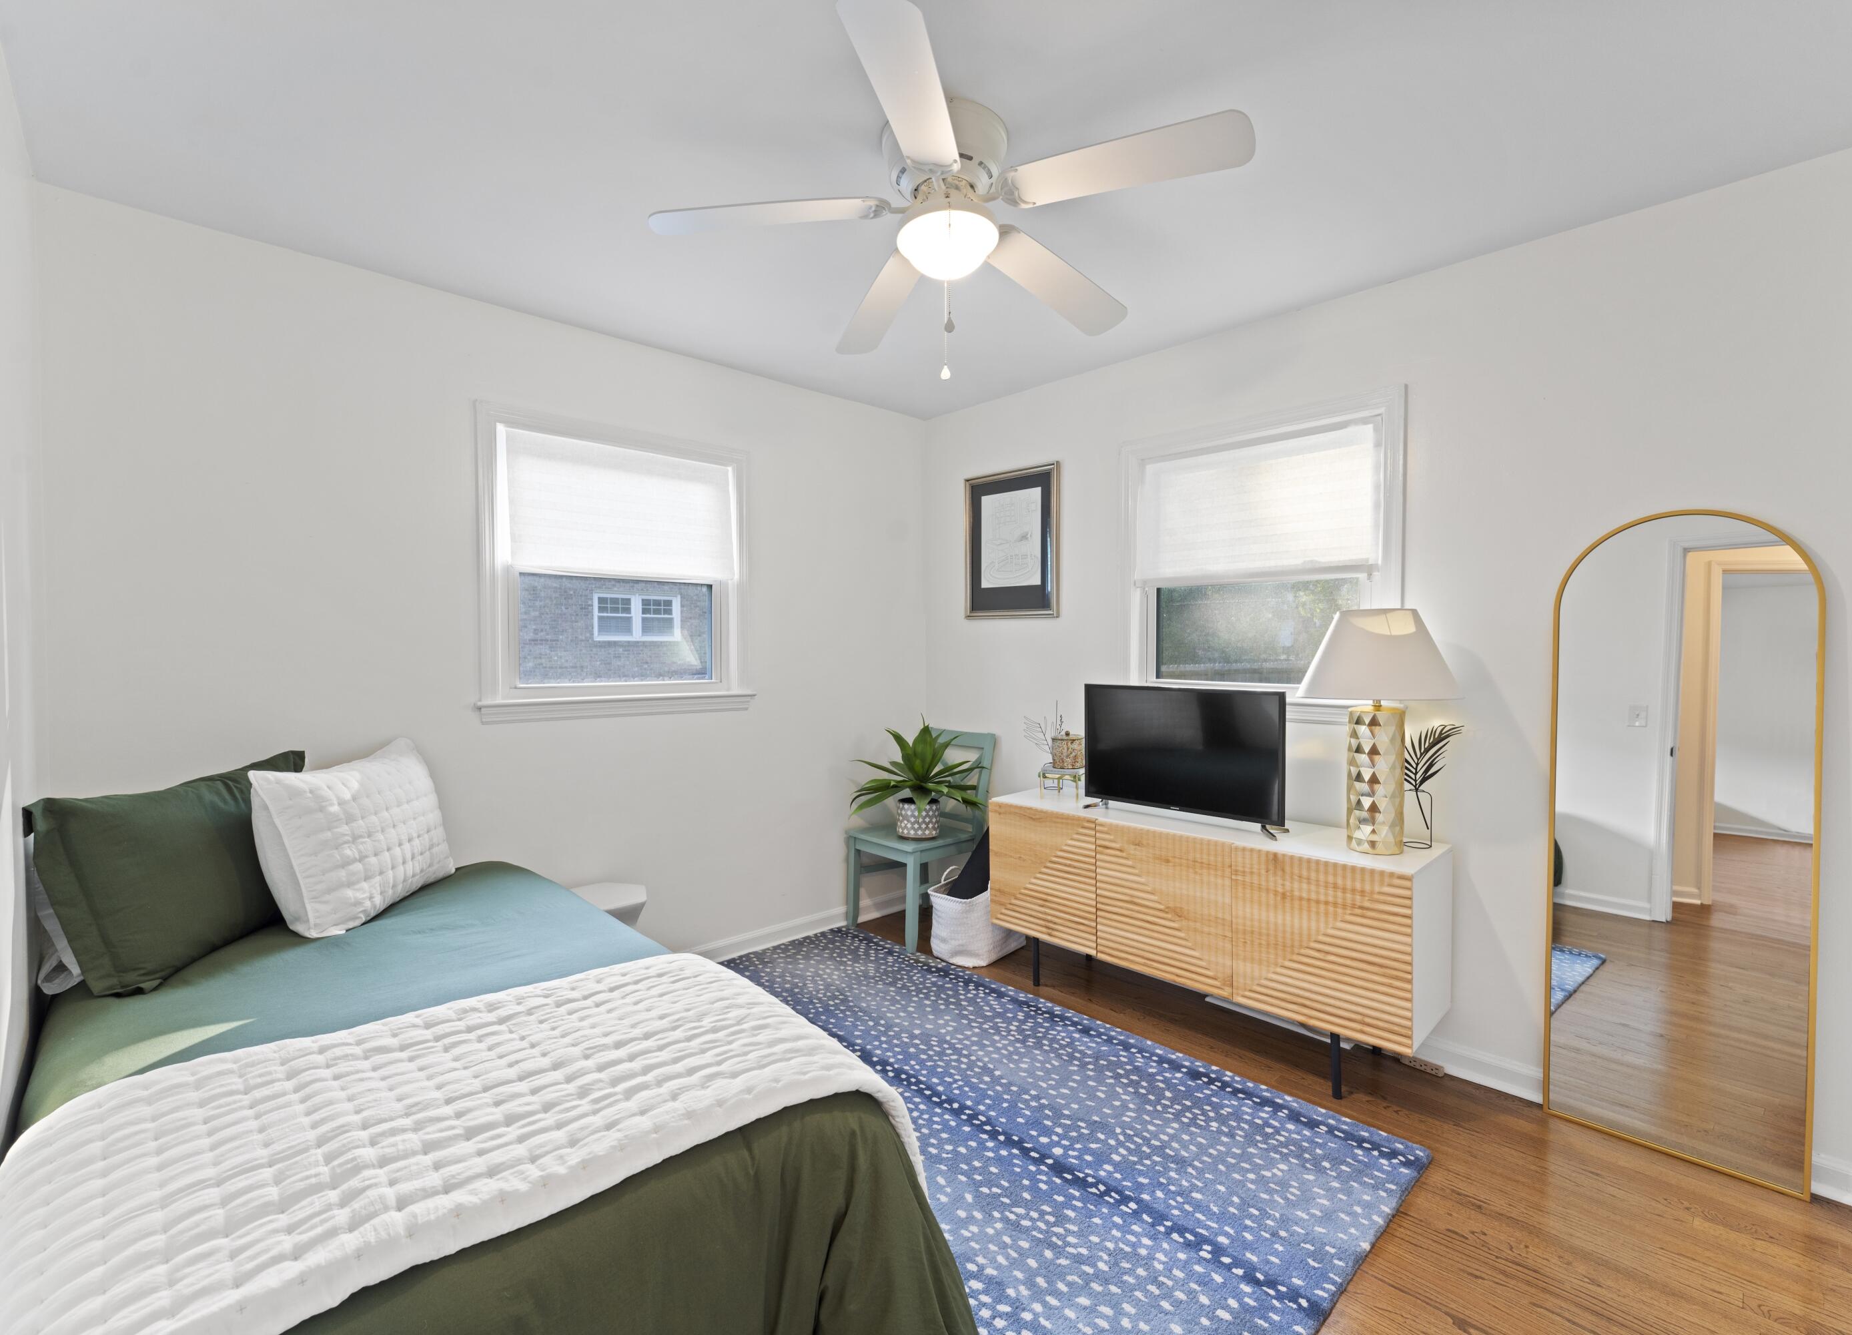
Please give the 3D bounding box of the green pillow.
[{"bbox_3d":[-1.683,0.443,1.845,0.170,0.420,0.610,-17,-1,7],"label":"green pillow"}]

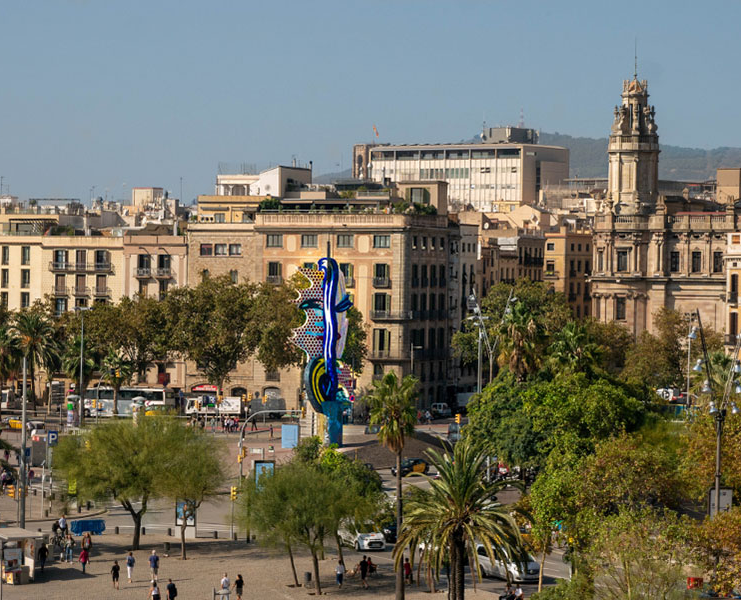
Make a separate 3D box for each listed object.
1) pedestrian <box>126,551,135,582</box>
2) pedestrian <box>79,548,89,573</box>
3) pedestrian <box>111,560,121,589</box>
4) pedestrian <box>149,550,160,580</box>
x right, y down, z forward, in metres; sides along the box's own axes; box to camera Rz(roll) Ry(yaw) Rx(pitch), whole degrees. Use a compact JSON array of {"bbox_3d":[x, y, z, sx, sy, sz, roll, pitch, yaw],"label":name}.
[{"bbox_3d":[-13.136,14.654,151.838,0.500,1.650,0.420,1,0,-11],"label":"pedestrian"},{"bbox_3d":[-16.113,14.662,156.252,0.520,1.520,0.400,1,0,-6],"label":"pedestrian"},{"bbox_3d":[-14.650,15.851,159.986,0.550,1.670,0.420,1,1,-6],"label":"pedestrian"},{"bbox_3d":[-11.879,14.636,152.593,0.550,1.730,0.420,1,0,0],"label":"pedestrian"}]

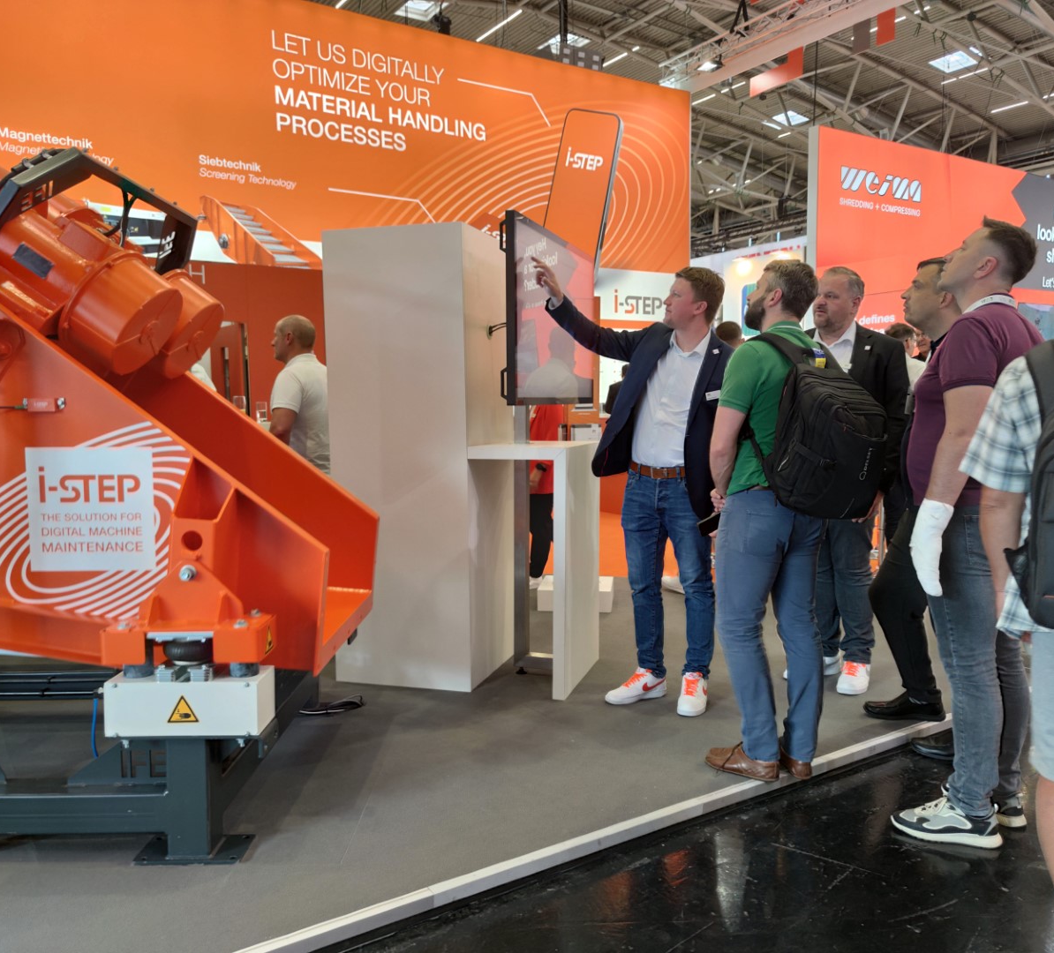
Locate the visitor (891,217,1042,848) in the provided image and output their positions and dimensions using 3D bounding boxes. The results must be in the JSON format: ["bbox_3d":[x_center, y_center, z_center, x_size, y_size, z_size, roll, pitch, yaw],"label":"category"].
[{"bbox_3d":[1.372,0.171,2.706,0.480,1.860,0.540,3,6,36],"label":"visitor"}]

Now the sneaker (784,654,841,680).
[{"bbox_3d":[1.344,0.881,4.181,0.310,0.115,0.110,-2,5,-21],"label":"sneaker"}]

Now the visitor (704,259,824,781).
[{"bbox_3d":[0.815,0.160,3.018,0.510,1.760,0.430,-4,6,-34],"label":"visitor"}]

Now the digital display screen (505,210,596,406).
[{"bbox_3d":[0.130,-0.711,4.076,0.055,0.753,1.292,1,5,18],"label":"digital display screen"}]

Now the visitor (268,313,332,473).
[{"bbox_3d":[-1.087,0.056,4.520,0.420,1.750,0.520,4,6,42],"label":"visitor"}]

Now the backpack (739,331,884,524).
[{"bbox_3d":[0.937,-0.118,2.785,0.340,0.510,0.270,-4,13,-34],"label":"backpack"}]

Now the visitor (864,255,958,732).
[{"bbox_3d":[1.563,0.106,3.388,0.520,1.850,0.530,2,5,25],"label":"visitor"}]

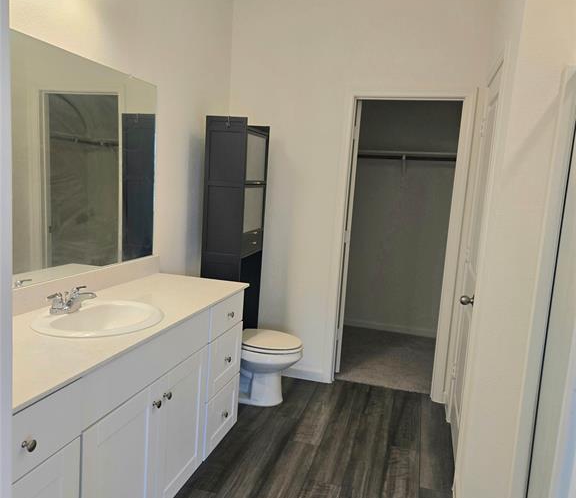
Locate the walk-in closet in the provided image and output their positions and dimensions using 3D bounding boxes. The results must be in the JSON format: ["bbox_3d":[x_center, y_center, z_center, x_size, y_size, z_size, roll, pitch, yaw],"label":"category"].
[{"bbox_3d":[0.742,0.004,3.551,0.698,2.028,0.130,6,8,15],"label":"walk-in closet"}]

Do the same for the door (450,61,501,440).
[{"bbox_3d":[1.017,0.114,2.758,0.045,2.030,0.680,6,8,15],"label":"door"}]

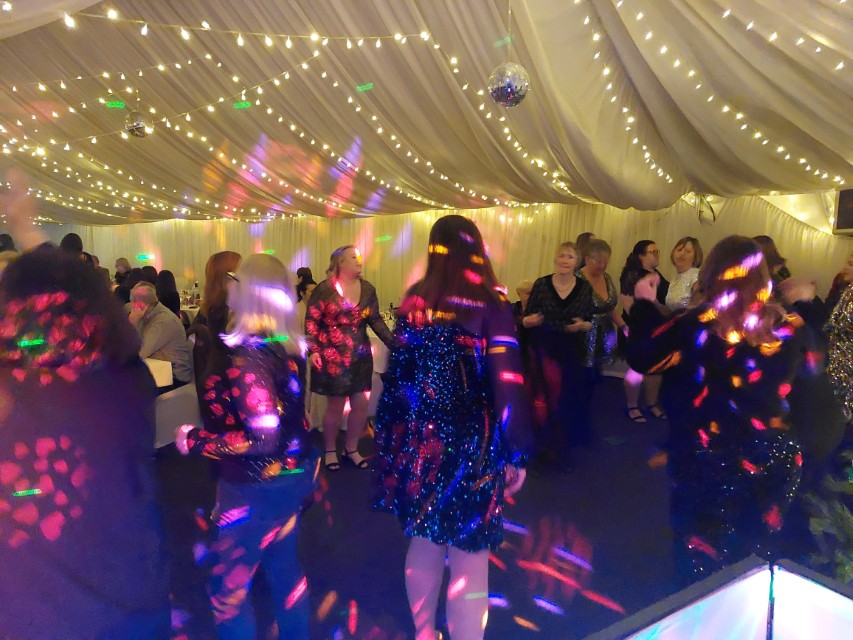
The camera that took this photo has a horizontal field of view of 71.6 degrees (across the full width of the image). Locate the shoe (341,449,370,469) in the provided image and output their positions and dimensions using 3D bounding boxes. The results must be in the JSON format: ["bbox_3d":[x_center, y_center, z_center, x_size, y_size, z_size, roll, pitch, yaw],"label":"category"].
[{"bbox_3d":[-0.525,1.003,4.371,0.090,0.110,0.240,-4,7,-42],"label":"shoe"}]

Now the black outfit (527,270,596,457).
[{"bbox_3d":[0.965,0.350,4.293,0.480,1.372,0.300,1,5,10],"label":"black outfit"}]

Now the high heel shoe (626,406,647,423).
[{"bbox_3d":[2.021,0.892,5.693,0.090,0.105,0.240,-3,6,-32],"label":"high heel shoe"}]

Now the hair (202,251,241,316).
[{"bbox_3d":[-1.131,-0.202,3.295,0.230,0.367,0.210,-1,5,-15],"label":"hair"}]

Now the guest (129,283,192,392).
[{"bbox_3d":[-2.246,0.354,4.848,0.740,1.321,0.520,-4,6,-40],"label":"guest"}]

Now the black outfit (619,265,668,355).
[{"bbox_3d":[2.087,-0.054,5.690,0.440,0.936,0.300,-4,6,-40],"label":"black outfit"}]

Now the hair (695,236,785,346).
[{"bbox_3d":[1.134,-0.104,2.149,0.270,0.396,0.230,1,5,10],"label":"hair"}]

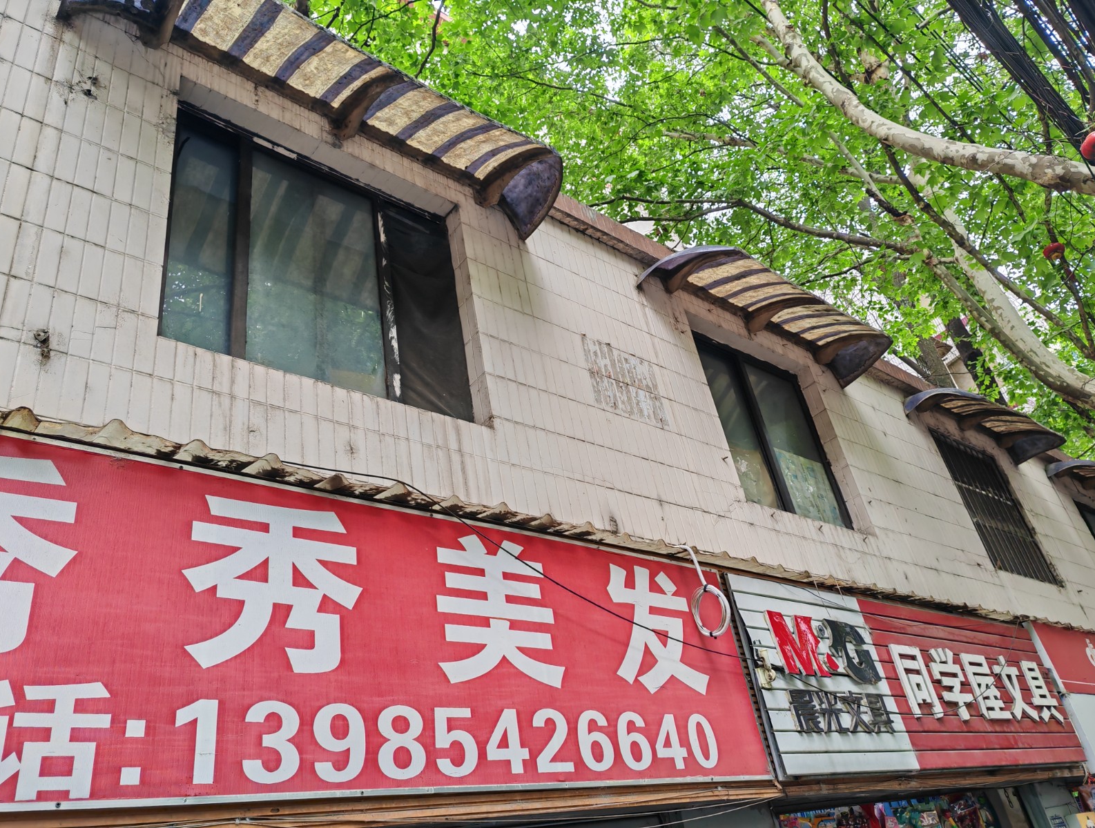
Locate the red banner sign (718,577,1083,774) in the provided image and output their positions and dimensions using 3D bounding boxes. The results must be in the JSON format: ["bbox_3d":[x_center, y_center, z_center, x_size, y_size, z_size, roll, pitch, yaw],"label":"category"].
[{"bbox_3d":[2.208,1.528,4.883,3.438,0.909,0.100,17,-41,-38],"label":"red banner sign"}]

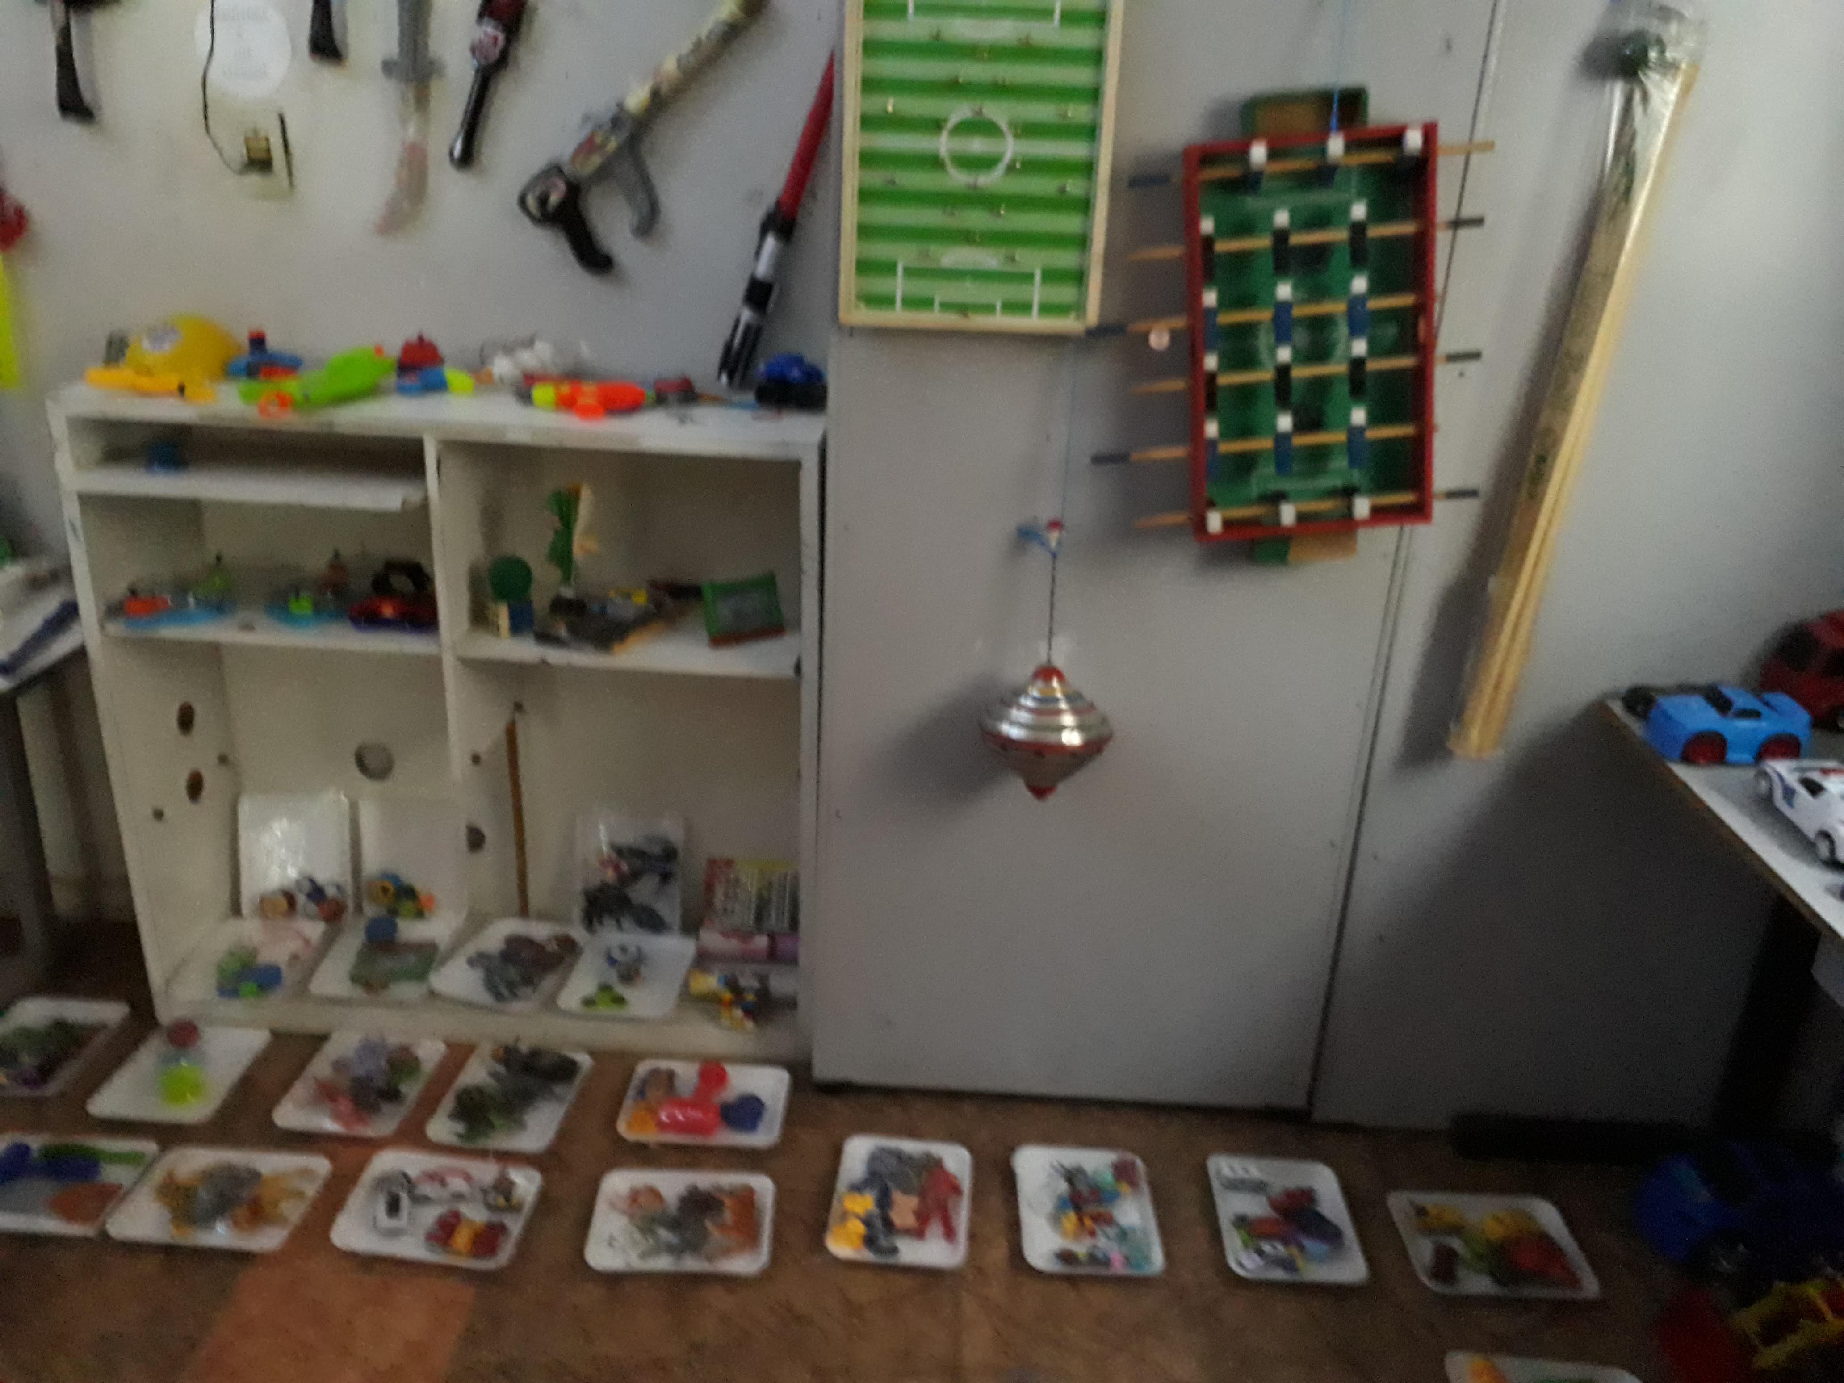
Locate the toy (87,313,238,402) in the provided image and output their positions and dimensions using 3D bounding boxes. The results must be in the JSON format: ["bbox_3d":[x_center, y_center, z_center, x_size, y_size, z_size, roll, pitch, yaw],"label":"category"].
[{"bbox_3d":[-1.071,-0.482,2.047,0.170,0.100,0.160,8,22,13],"label":"toy"}]

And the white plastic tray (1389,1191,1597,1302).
[{"bbox_3d":[0.780,0.763,1.976,0.236,0.025,0.183,3,23,-1],"label":"white plastic tray"}]

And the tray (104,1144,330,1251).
[{"bbox_3d":[-0.926,0.679,1.904,0.235,0.024,0.182,2,22,-2],"label":"tray"}]

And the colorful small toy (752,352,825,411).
[{"bbox_3d":[-0.190,-0.451,2.091,0.114,0.075,0.085,4,23,1],"label":"colorful small toy"}]

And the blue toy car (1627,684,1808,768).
[{"bbox_3d":[1.013,0.041,1.805,0.172,0.068,0.084,-2,22,-13],"label":"blue toy car"}]

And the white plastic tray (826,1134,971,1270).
[{"bbox_3d":[-0.027,0.709,2.000,0.183,0.025,0.236,4,23,3],"label":"white plastic tray"}]

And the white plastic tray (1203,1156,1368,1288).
[{"bbox_3d":[0.494,0.728,1.967,0.182,0.024,0.235,4,22,1],"label":"white plastic tray"}]

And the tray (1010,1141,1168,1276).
[{"bbox_3d":[0.223,0.716,1.962,0.182,0.024,0.235,3,22,-1],"label":"tray"}]

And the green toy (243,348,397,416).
[{"bbox_3d":[-0.855,-0.441,2.031,0.205,0.056,0.110,-11,25,-30],"label":"green toy"}]

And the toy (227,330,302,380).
[{"bbox_3d":[-0.969,-0.484,2.105,0.090,0.070,0.060,3,22,-1],"label":"toy"}]

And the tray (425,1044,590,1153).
[{"bbox_3d":[-0.614,0.611,2.161,0.183,0.025,0.236,4,23,2],"label":"tray"}]

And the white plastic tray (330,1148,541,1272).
[{"bbox_3d":[-0.650,0.701,1.940,0.236,0.025,0.183,3,23,1],"label":"white plastic tray"}]

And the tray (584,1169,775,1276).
[{"bbox_3d":[-0.321,0.720,1.937,0.236,0.025,0.183,2,23,-3],"label":"tray"}]

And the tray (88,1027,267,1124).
[{"bbox_3d":[-1.115,0.580,2.171,0.183,0.025,0.236,2,23,-2],"label":"tray"}]

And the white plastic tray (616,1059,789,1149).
[{"bbox_3d":[-0.319,0.619,2.135,0.235,0.024,0.182,3,22,0],"label":"white plastic tray"}]

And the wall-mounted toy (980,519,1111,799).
[{"bbox_3d":[0.169,-0.034,1.863,0.171,0.386,0.171,4,23,1],"label":"wall-mounted toy"}]

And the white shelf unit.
[{"bbox_3d":[-0.669,0.048,2.234,1.034,1.002,0.300,4,23,1],"label":"white shelf unit"}]

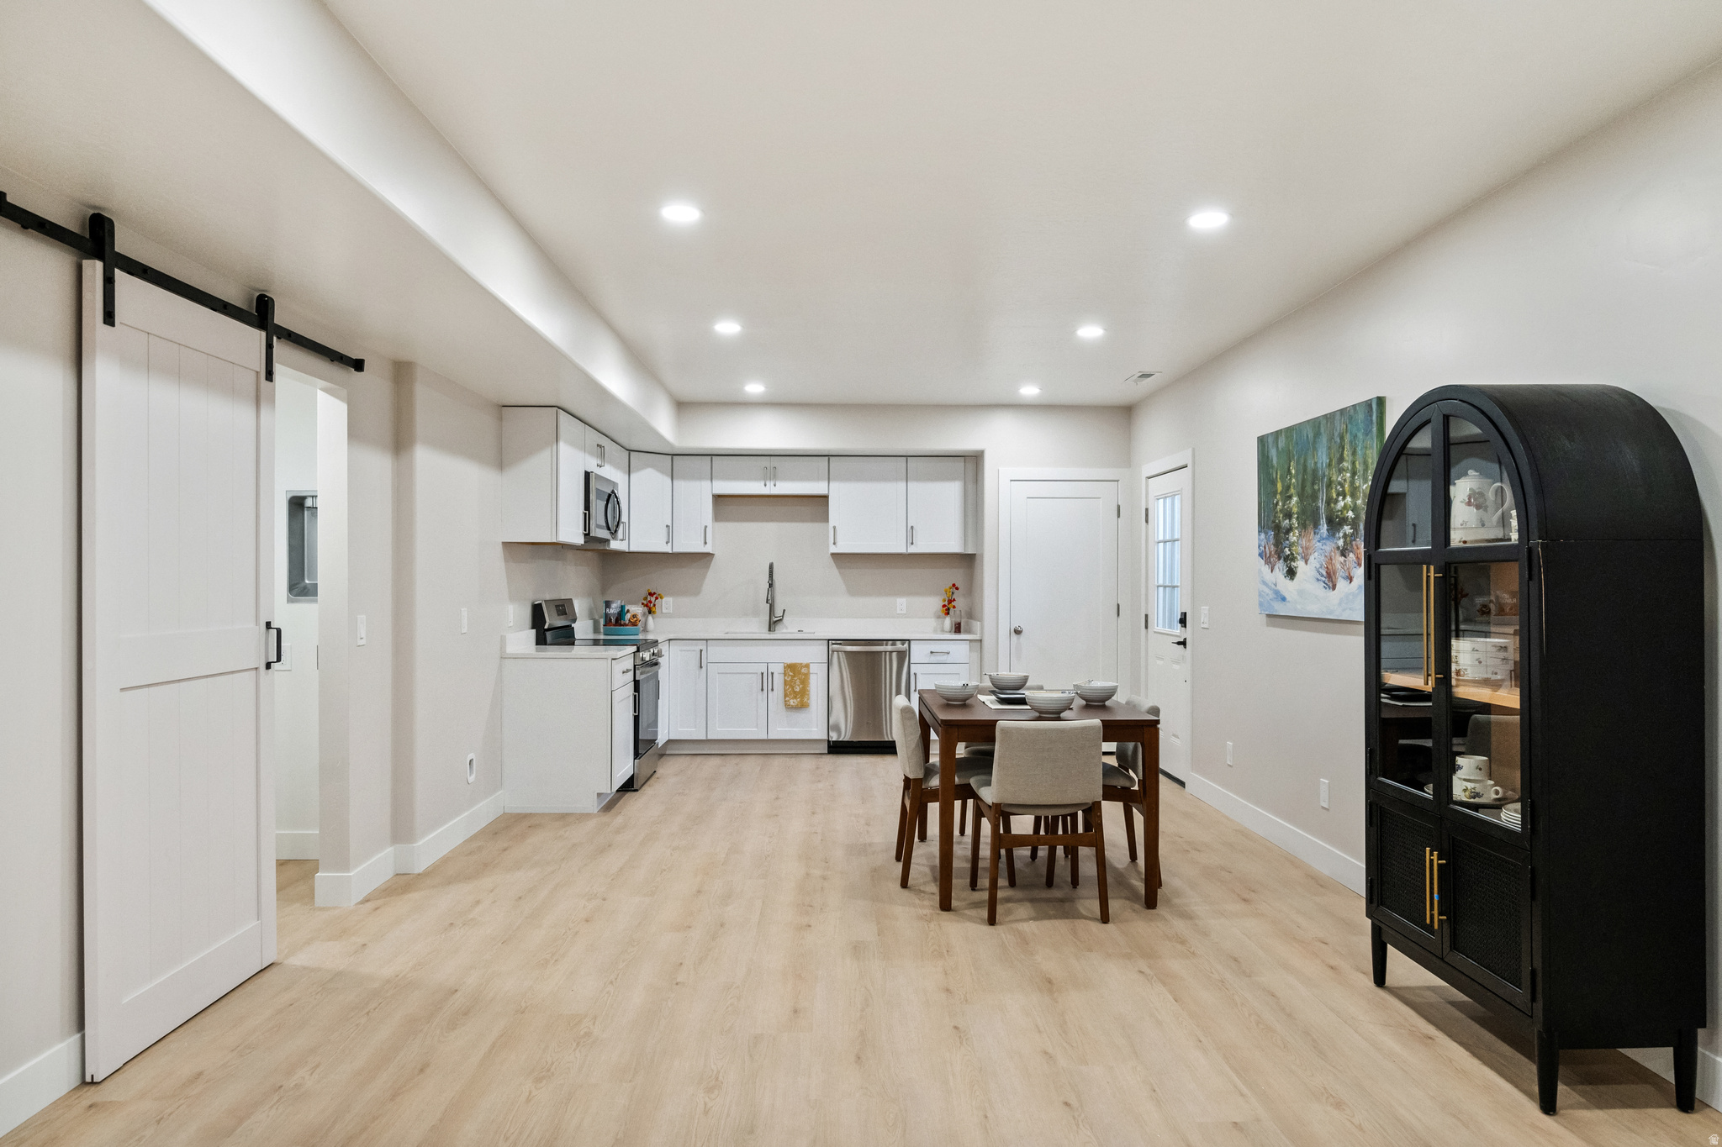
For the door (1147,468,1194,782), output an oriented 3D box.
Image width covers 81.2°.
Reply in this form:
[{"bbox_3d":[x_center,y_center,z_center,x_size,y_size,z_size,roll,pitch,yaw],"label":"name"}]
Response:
[{"bbox_3d":[2.063,0.334,6.743,0.045,2.023,0.820,0,0,-1],"label":"door"}]

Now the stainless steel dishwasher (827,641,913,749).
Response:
[{"bbox_3d":[0.060,0.939,7.868,0.620,0.865,0.600,0,0,-1],"label":"stainless steel dishwasher"}]

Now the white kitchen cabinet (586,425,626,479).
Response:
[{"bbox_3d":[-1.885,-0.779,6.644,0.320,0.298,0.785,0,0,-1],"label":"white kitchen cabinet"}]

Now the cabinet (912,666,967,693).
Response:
[{"bbox_3d":[0.595,0.971,7.894,0.438,0.570,0.590,0,0,-1],"label":"cabinet"}]

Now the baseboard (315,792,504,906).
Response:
[{"bbox_3d":[-2.104,1.289,4.860,0.248,0.132,1.600,0,0,-1],"label":"baseboard"}]

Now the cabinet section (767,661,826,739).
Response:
[{"bbox_3d":[-0.472,0.963,7.553,0.448,0.571,0.030,0,0,-1],"label":"cabinet section"}]

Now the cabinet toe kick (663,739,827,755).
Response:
[{"bbox_3d":[-0.878,1.311,7.623,1.235,0.118,0.020,0,0,-1],"label":"cabinet toe kick"}]

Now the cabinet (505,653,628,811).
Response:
[{"bbox_3d":[-1.711,0.923,5.948,0.635,0.876,0.533,0,0,-1],"label":"cabinet"}]

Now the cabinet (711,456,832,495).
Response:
[{"bbox_3d":[-0.709,-0.766,8.023,0.914,0.305,0.330,0,0,-1],"label":"cabinet"}]

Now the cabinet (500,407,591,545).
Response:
[{"bbox_3d":[-1.871,-0.555,5.959,0.320,0.758,0.588,0,0,-1],"label":"cabinet"}]

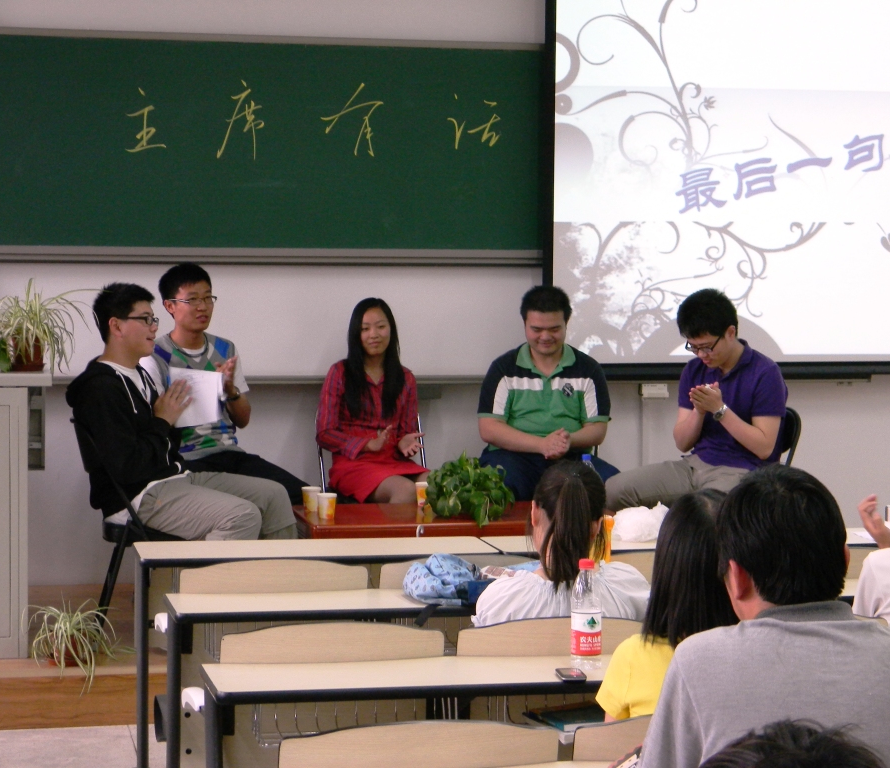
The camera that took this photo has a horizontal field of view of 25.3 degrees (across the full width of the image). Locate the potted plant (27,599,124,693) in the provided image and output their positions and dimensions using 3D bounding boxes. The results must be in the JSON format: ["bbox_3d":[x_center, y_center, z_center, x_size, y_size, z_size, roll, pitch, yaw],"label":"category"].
[{"bbox_3d":[-1.279,0.899,6.840,0.330,0.300,0.330,0,4,-11],"label":"potted plant"}]

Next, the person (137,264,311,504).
[{"bbox_3d":[-0.890,0.213,7.820,0.520,1.390,0.780,-2,5,-33],"label":"person"}]

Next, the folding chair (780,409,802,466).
[{"bbox_3d":[1.165,0.502,8.300,0.480,0.800,0.450,-2,5,-37],"label":"folding chair"}]

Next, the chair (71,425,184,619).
[{"bbox_3d":[-1.129,0.543,7.400,0.520,0.820,0.450,0,3,-11],"label":"chair"}]

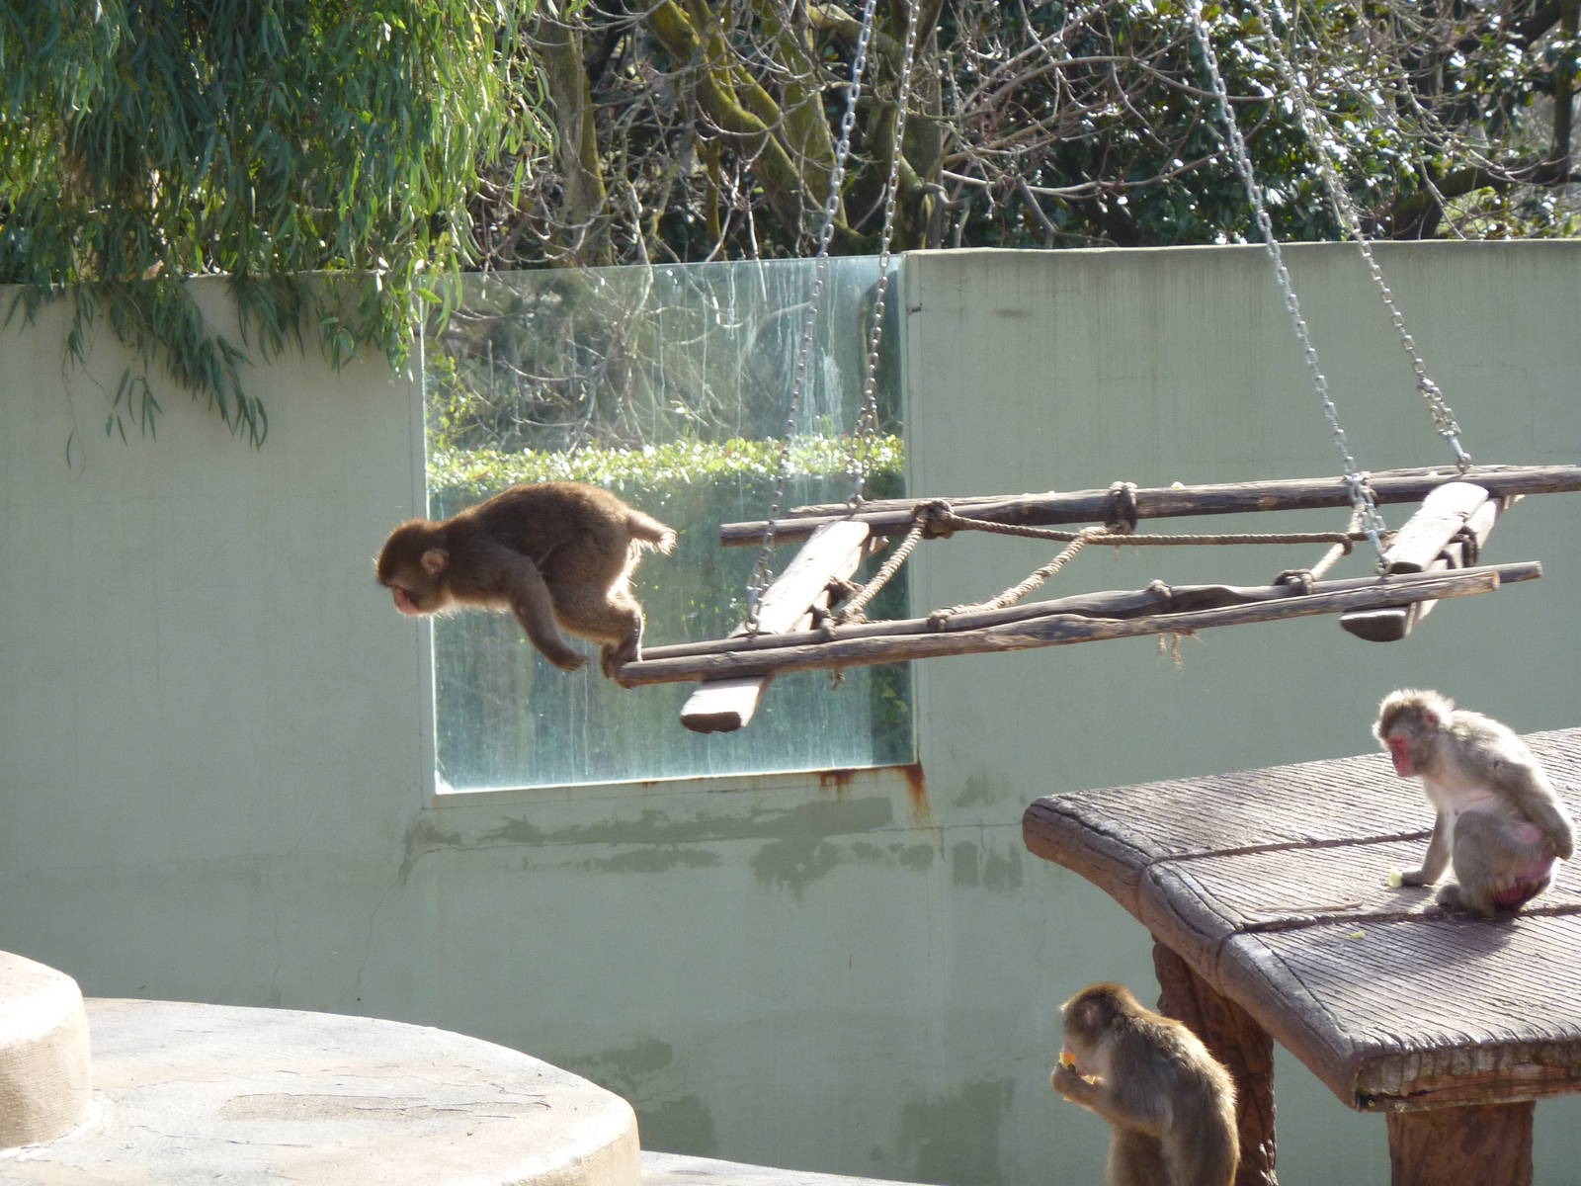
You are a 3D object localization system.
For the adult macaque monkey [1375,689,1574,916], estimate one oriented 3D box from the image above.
[{"bbox_3d":[1.341,0.410,18.800,0.390,0.430,0.280,-3,14,-4],"label":"adult macaque monkey"}]

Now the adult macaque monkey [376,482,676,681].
[{"bbox_3d":[-0.490,-0.022,17.800,0.550,0.350,0.210,-1,14,0],"label":"adult macaque monkey"}]

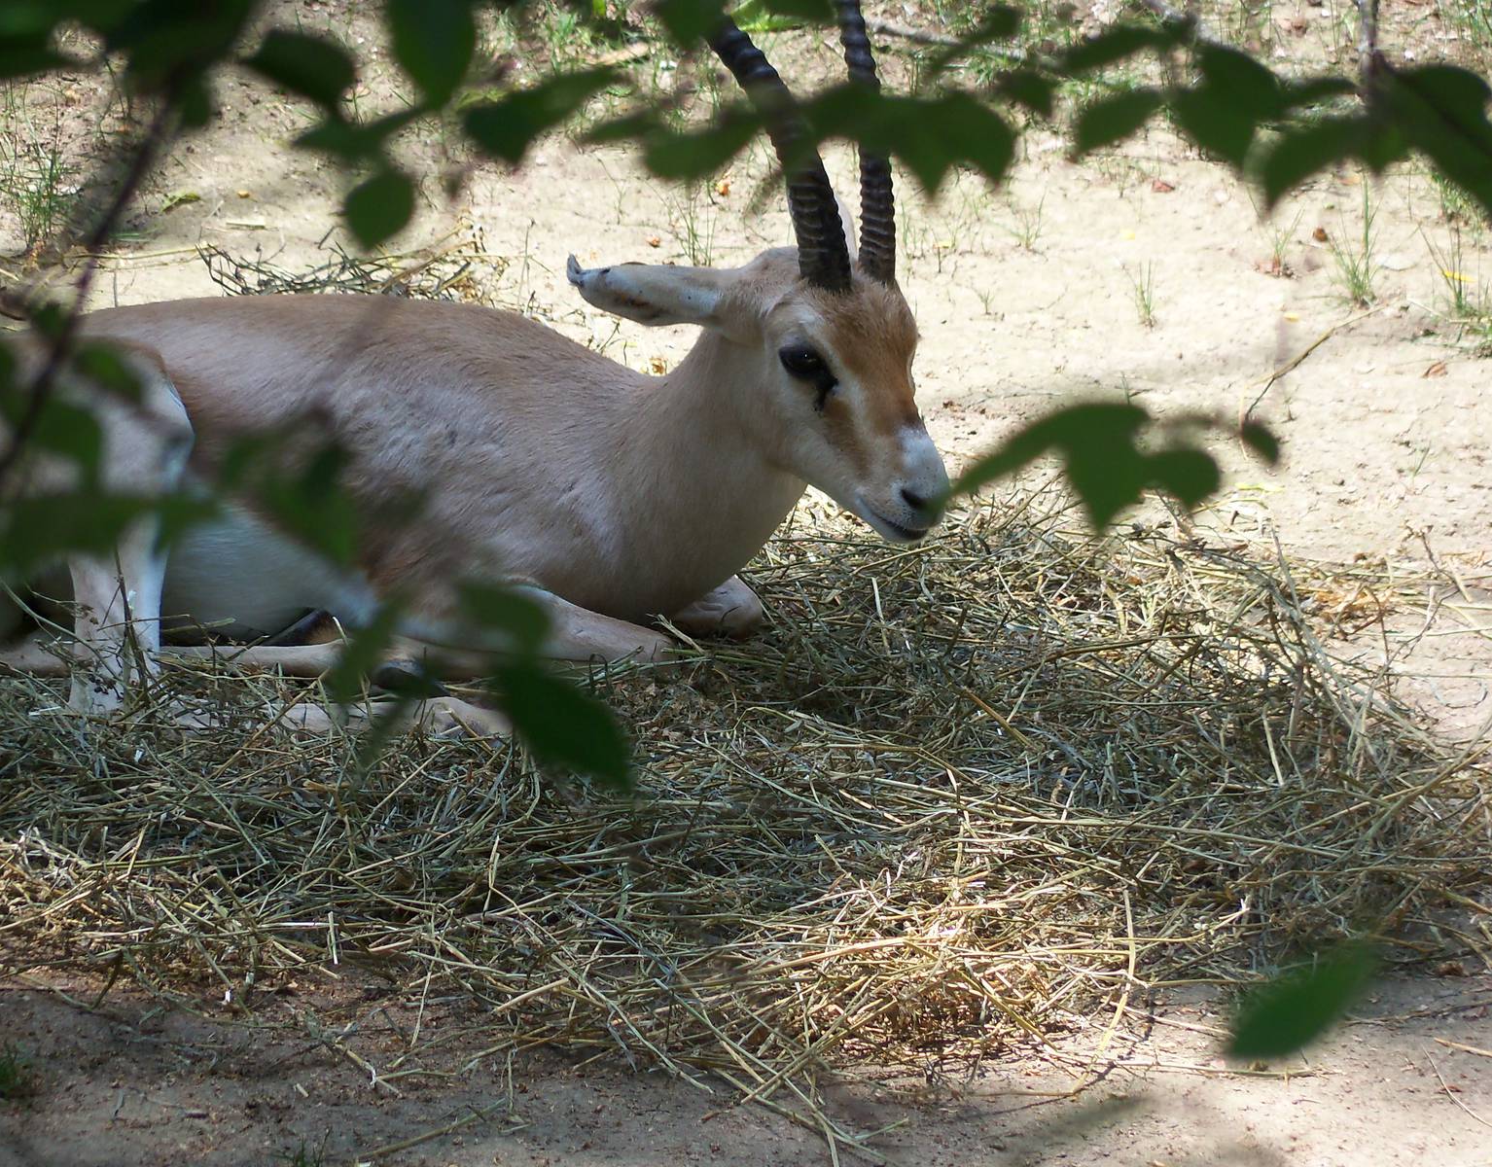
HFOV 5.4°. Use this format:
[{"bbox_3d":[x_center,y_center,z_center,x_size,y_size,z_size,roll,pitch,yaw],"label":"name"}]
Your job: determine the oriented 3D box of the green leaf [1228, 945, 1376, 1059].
[{"bbox_3d":[0.198,0.149,5.600,0.062,0.028,0.035,-34,12,0],"label":"green leaf"}]

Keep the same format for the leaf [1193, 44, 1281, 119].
[{"bbox_3d":[0.203,-0.207,6.500,0.036,0.031,0.035,0,14,0],"label":"leaf"}]

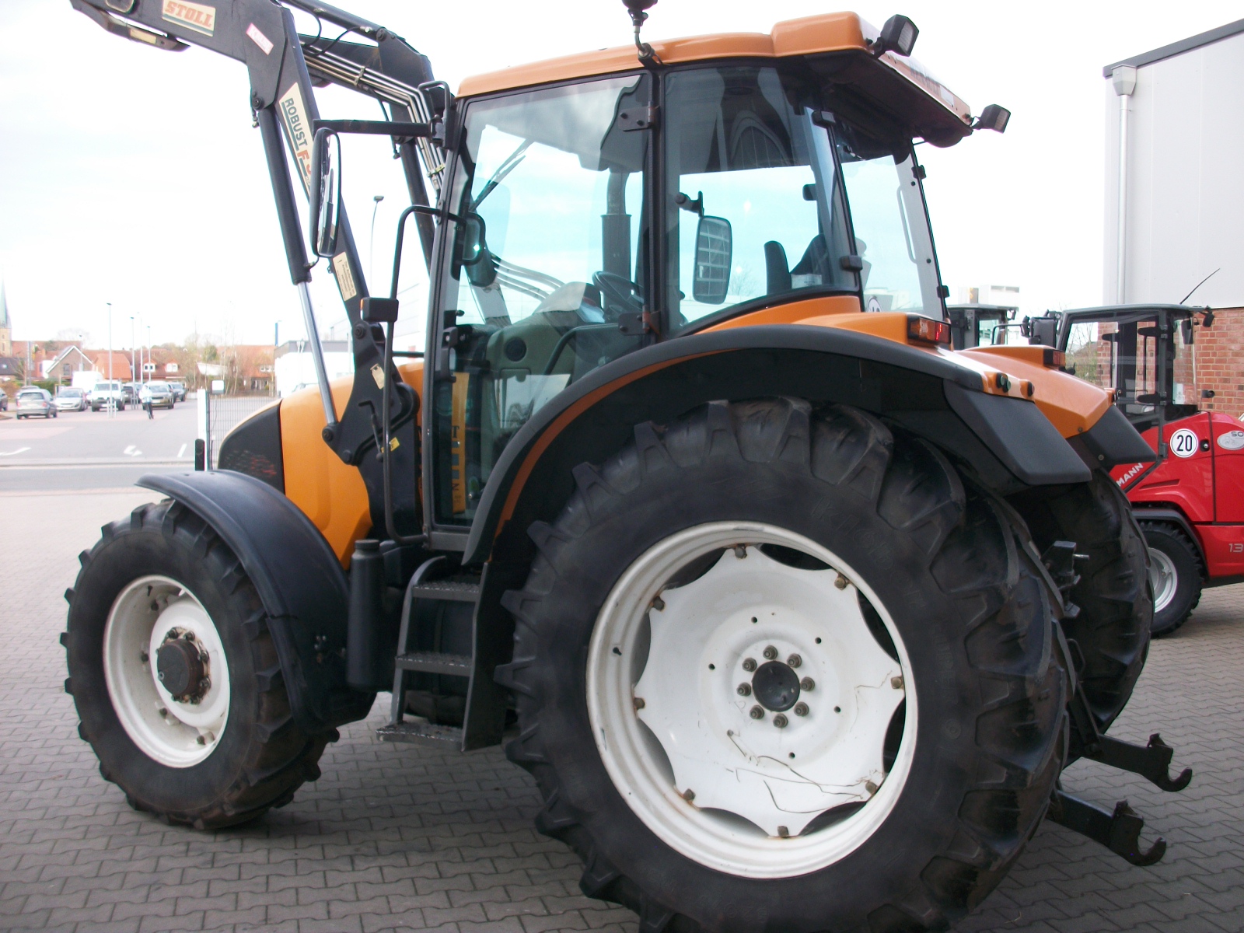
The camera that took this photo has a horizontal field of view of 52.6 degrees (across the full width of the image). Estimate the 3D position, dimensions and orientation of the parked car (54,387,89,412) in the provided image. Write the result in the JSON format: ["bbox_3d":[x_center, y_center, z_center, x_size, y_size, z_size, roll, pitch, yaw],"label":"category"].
[{"bbox_3d":[-30.832,-3.721,70.500,1.720,1.460,4.050,-1,3,-18],"label":"parked car"}]

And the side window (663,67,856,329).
[{"bbox_3d":[0.426,-0.843,3.950,0.590,0.800,0.090,1,3,12],"label":"side window"}]

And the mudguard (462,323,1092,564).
[{"bbox_3d":[0.403,-0.040,3.730,1.860,0.740,0.540,2,4,29],"label":"mudguard"}]

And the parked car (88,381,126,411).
[{"bbox_3d":[-31.112,-4.228,76.000,1.750,1.800,4.200,-1,4,-16],"label":"parked car"}]

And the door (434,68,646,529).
[{"bbox_3d":[-0.283,-0.521,4.263,0.870,1.490,0.100,2,4,29],"label":"door"}]

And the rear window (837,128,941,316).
[{"bbox_3d":[0.964,-0.853,4.472,0.060,0.770,0.980,-11,-2,29],"label":"rear window"}]

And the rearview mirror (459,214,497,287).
[{"bbox_3d":[-0.544,-0.800,4.629,0.080,0.280,0.190,2,4,29],"label":"rearview mirror"}]

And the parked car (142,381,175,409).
[{"bbox_3d":[-28.760,-4.412,78.000,1.790,1.720,4.400,-1,4,-18],"label":"parked car"}]

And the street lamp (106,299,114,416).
[{"bbox_3d":[-25.833,-5.373,63.500,0.300,5.850,0.500,3,5,37],"label":"street lamp"}]

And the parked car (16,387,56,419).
[{"bbox_3d":[-29.863,-3.224,64.200,1.660,1.500,4.000,-1,4,-20],"label":"parked car"}]

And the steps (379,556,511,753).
[{"bbox_3d":[-0.610,0.644,4.523,0.400,0.650,0.360,2,4,29],"label":"steps"}]

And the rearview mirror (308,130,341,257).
[{"bbox_3d":[-0.978,-0.901,4.141,0.065,0.415,0.190,1,4,8],"label":"rearview mirror"}]

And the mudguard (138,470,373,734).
[{"bbox_3d":[-1.487,0.481,4.866,1.040,0.910,0.440,3,4,32],"label":"mudguard"}]

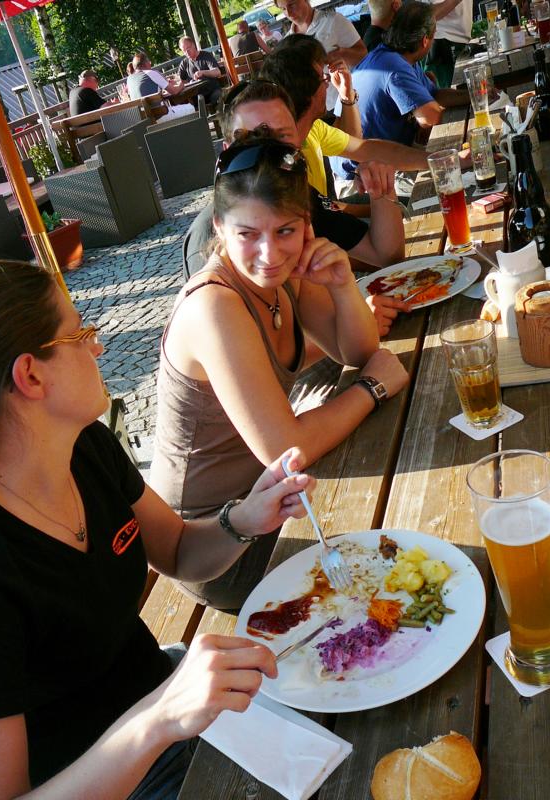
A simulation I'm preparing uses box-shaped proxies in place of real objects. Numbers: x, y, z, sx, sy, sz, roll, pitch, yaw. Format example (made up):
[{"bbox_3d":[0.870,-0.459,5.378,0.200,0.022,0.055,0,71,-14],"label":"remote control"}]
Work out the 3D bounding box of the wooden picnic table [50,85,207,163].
[{"bbox_3d":[-1.722,-3.636,10.842,2.079,0.860,1.250,2,32,36],"label":"wooden picnic table"}]

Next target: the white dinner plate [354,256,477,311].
[{"bbox_3d":[0.322,-0.262,1.891,0.320,0.027,0.320,-15,25,7],"label":"white dinner plate"}]

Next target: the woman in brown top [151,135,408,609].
[{"bbox_3d":[0.086,0.152,1.576,0.580,1.230,0.500,-7,28,21],"label":"woman in brown top"}]

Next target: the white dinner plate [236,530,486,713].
[{"bbox_3d":[0.100,0.263,0.982,0.307,0.027,0.307,-15,25,7],"label":"white dinner plate"}]

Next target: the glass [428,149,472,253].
[{"bbox_3d":[0.449,-0.496,2.034,0.080,0.243,0.080,-18,26,0],"label":"glass"}]

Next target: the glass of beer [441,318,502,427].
[{"bbox_3d":[0.319,-0.037,1.277,0.083,0.163,0.083,-18,25,0],"label":"glass of beer"}]

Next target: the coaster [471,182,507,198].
[{"bbox_3d":[0.654,-0.639,2.458,0.092,0.002,0.092,-2,30,31],"label":"coaster"}]

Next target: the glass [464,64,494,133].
[{"bbox_3d":[0.783,-1.132,3.081,0.082,0.238,0.082,-18,26,0],"label":"glass"}]

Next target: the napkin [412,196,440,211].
[{"bbox_3d":[0.509,-0.618,2.504,0.162,0.006,0.086,-14,26,6],"label":"napkin"}]

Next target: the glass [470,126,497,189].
[{"bbox_3d":[0.637,-0.733,2.456,0.067,0.172,0.067,-18,25,0],"label":"glass"}]

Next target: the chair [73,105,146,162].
[{"bbox_3d":[-1.654,-2.707,8.806,0.570,0.790,0.600,-1,30,30],"label":"chair"}]

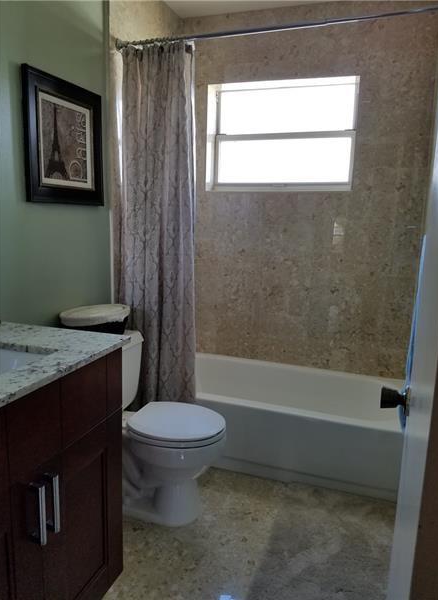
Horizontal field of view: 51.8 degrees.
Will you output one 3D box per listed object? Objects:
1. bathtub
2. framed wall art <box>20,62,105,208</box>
[{"bbox_3d":[0.310,0.676,2.691,1.505,0.372,0.752,5,11,19],"label":"bathtub"},{"bbox_3d":[-0.631,-0.651,1.894,0.025,0.492,0.485,5,11,19],"label":"framed wall art"}]

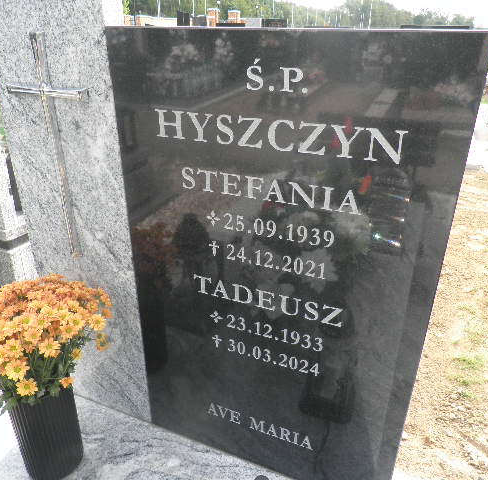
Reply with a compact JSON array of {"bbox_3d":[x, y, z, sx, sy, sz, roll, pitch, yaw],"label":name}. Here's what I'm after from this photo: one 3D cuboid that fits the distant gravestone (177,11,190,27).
[{"bbox_3d":[-2.506,-8.825,18.500,0.530,1.220,0.130,11,28,20],"label":"distant gravestone"}]

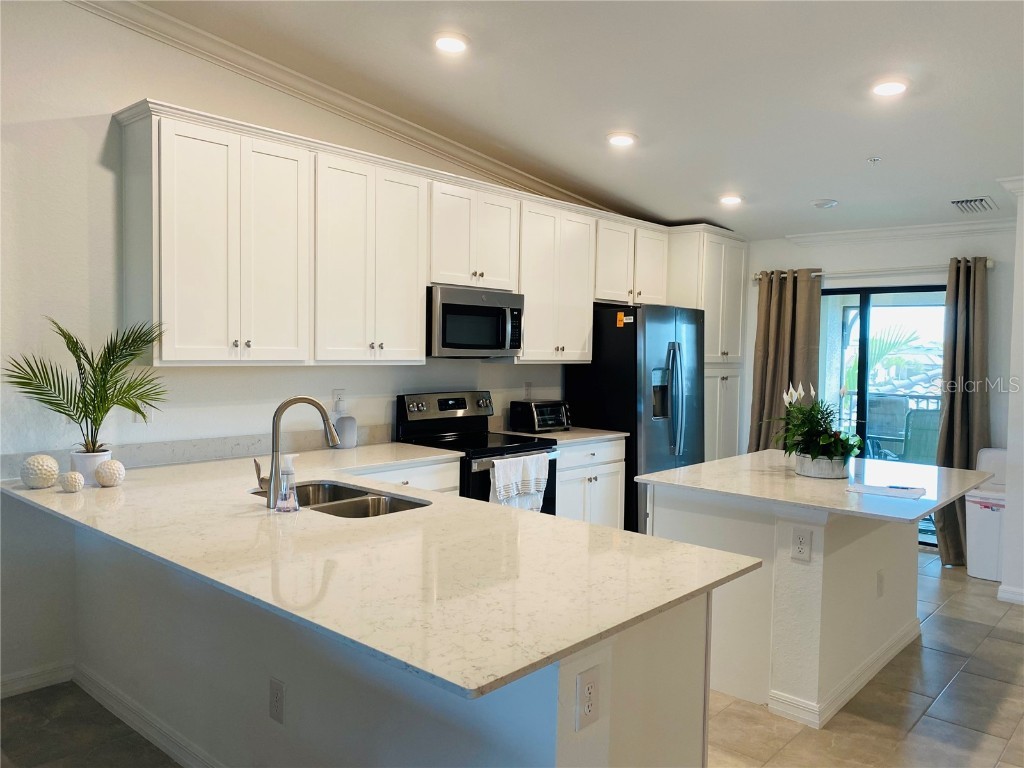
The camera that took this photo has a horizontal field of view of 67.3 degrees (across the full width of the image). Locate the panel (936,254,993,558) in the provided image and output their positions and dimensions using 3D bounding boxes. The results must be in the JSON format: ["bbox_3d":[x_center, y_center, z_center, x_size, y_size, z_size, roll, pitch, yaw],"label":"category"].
[{"bbox_3d":[3.251,0.177,5.548,0.335,2.155,0.140,4,4,42],"label":"panel"}]

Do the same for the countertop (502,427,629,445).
[{"bbox_3d":[0.307,0.354,5.367,0.654,0.028,0.875,3,3,42],"label":"countertop"}]

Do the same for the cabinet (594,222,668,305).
[{"bbox_3d":[0.812,-0.903,5.960,0.326,0.595,0.980,4,4,42],"label":"cabinet"}]

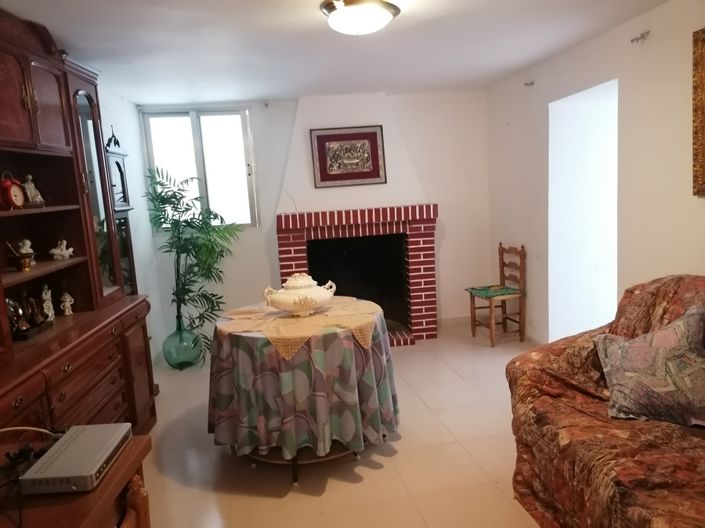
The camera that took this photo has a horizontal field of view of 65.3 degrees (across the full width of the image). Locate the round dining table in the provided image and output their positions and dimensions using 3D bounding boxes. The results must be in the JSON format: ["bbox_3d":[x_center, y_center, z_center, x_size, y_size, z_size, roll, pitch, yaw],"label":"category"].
[{"bbox_3d":[-0.272,0.546,2.961,1.030,0.565,1.030,-5,7,-9],"label":"round dining table"}]

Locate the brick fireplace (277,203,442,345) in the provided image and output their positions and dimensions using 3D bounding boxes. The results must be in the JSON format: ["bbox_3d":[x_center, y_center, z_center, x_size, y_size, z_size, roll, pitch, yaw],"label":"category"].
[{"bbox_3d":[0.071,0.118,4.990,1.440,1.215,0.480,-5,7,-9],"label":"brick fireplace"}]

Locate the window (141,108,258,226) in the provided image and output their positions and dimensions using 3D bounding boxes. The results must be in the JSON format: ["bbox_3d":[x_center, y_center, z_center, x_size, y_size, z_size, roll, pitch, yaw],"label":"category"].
[{"bbox_3d":[-1.352,-0.845,4.887,0.950,1.020,0.090,-5,7,-9],"label":"window"}]

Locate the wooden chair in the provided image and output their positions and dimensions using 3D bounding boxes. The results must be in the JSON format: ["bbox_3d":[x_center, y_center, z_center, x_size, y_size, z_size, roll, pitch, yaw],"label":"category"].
[{"bbox_3d":[1.270,0.252,4.817,0.410,0.850,0.410,-5,7,-14],"label":"wooden chair"}]

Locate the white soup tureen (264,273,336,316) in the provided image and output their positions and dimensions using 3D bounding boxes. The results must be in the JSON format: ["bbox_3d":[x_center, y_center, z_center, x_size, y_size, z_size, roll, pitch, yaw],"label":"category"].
[{"bbox_3d":[-0.291,0.157,2.959,0.375,0.218,0.260,-5,7,-14],"label":"white soup tureen"}]

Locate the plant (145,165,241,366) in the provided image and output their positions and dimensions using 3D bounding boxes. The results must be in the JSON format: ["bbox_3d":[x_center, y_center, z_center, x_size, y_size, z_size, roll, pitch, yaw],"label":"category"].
[{"bbox_3d":[-1.303,0.028,4.617,0.760,1.650,0.660,-5,7,-9],"label":"plant"}]

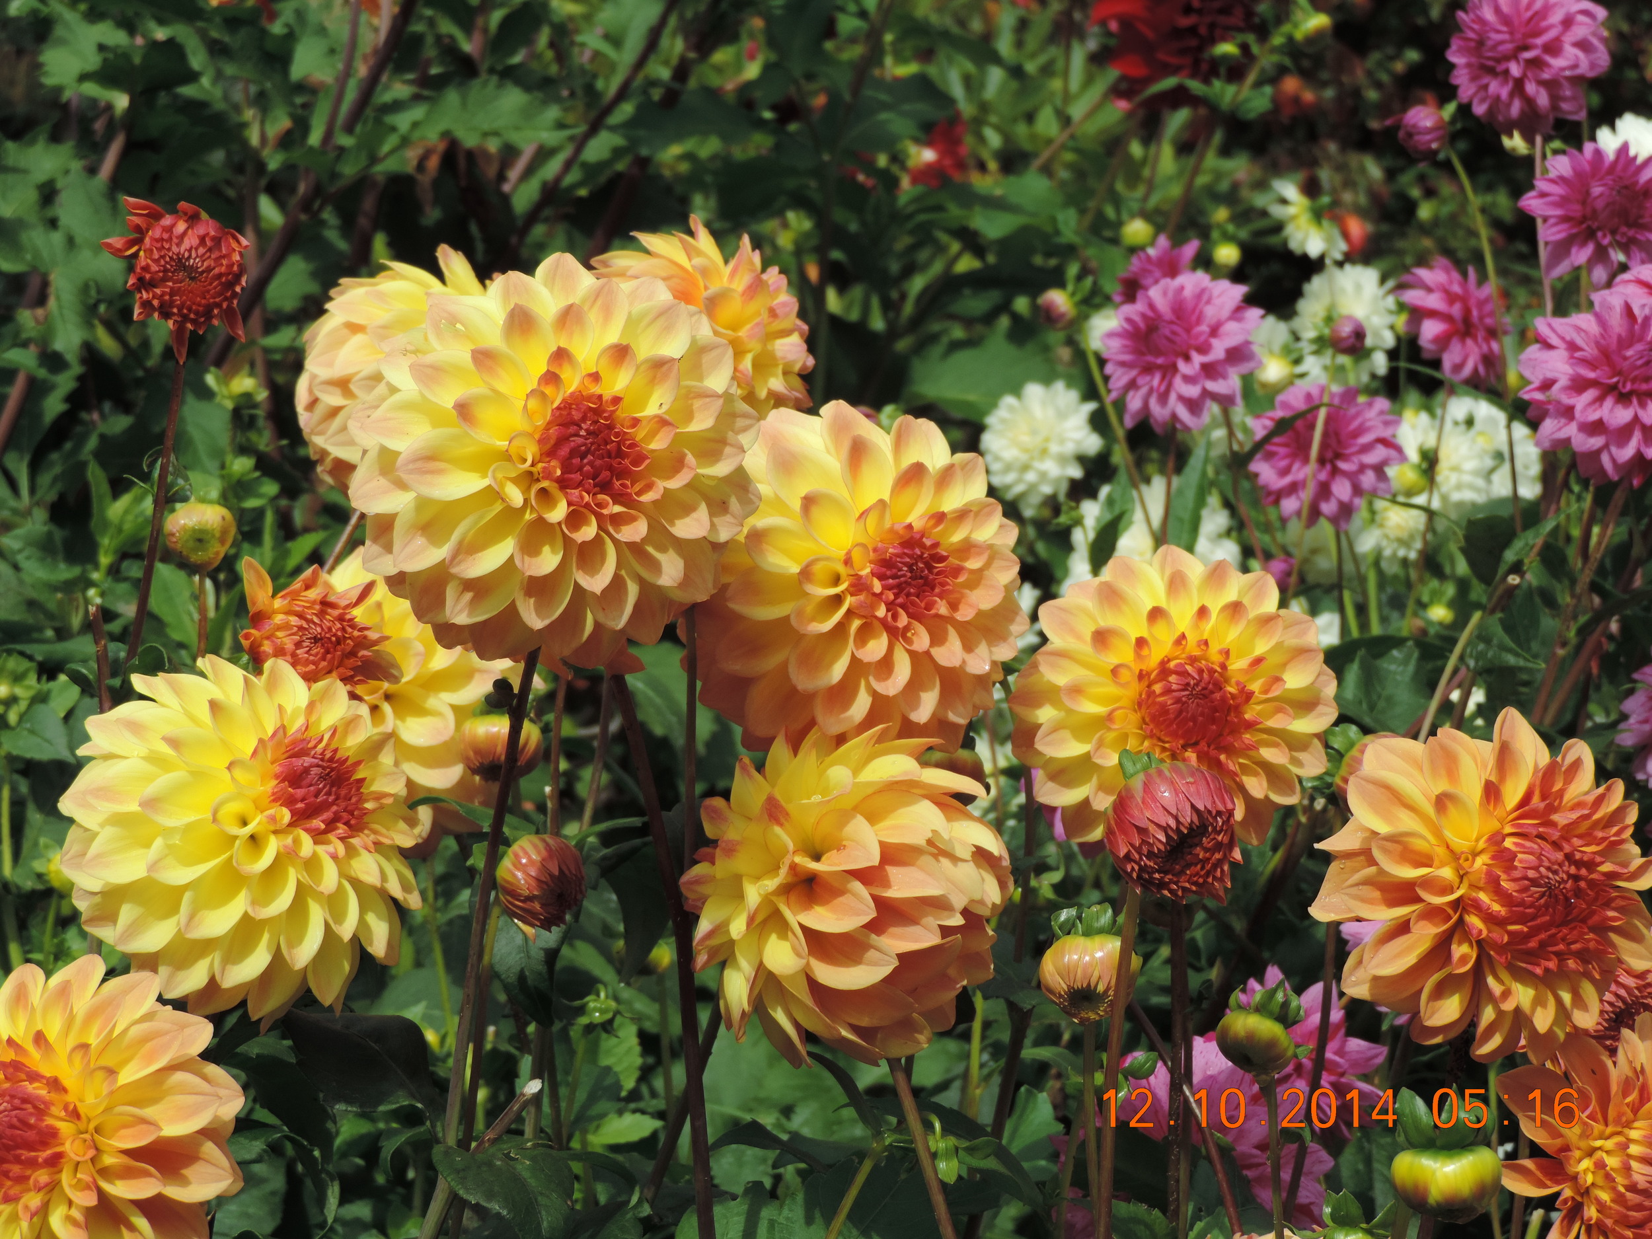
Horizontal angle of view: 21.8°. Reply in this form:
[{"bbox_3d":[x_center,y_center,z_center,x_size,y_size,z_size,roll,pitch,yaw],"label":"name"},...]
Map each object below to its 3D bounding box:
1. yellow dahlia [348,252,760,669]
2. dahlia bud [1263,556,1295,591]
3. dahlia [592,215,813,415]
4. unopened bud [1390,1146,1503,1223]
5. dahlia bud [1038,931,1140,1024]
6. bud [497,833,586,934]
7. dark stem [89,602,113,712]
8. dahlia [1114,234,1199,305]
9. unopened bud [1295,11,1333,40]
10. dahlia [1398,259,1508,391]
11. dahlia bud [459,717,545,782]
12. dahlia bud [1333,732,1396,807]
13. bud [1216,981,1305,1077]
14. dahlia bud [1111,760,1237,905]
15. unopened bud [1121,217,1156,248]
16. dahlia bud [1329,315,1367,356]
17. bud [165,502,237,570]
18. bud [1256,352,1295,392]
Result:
[{"bbox_3d":[-0.089,-0.052,1.410,0.134,0.134,0.075,-6,-7,-19],"label":"yellow dahlia"},{"bbox_3d":[0.248,-0.026,2.350,0.019,0.020,0.019,0,14,0],"label":"dahlia bud"},{"bbox_3d":[-0.045,-0.106,1.580,0.100,0.100,0.075,-17,-3,-45],"label":"dahlia"},{"bbox_3d":[0.196,0.179,1.360,0.035,0.025,0.033,0,16,0],"label":"unopened bud"},{"bbox_3d":[0.095,0.129,1.550,0.036,0.035,0.035,-1,14,-3],"label":"dahlia bud"},{"bbox_3d":[-0.106,0.098,1.600,0.034,0.036,0.034,0,14,0],"label":"bud"},{"bbox_3d":[-0.263,0.014,1.560,0.006,0.041,0.006,-6,12,0],"label":"dark stem"},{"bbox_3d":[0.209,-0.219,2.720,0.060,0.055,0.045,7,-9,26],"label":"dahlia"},{"bbox_3d":[0.329,-0.401,2.900,0.025,0.021,0.025,0,14,0],"label":"unopened bud"},{"bbox_3d":[0.364,-0.172,2.500,0.076,0.077,0.050,-8,16,-29],"label":"dahlia"},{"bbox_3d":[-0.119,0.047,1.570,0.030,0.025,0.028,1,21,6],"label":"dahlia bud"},{"bbox_3d":[0.211,0.060,1.650,0.031,0.032,0.032,0,15,0],"label":"dahlia bud"},{"bbox_3d":[0.150,0.141,1.480,0.030,0.034,0.029,9,12,0],"label":"bud"},{"bbox_3d":[0.117,0.072,1.450,0.044,0.046,0.045,-1,24,-4],"label":"dahlia bud"},{"bbox_3d":[0.204,-0.252,2.800,0.022,0.022,0.022,0,0,0],"label":"unopened bud"},{"bbox_3d":[0.313,-0.171,2.580,0.022,0.025,0.024,-3,9,0],"label":"dahlia bud"},{"bbox_3d":[-0.244,-0.033,1.680,0.027,0.025,0.025,0,12,0],"label":"bud"},{"bbox_3d":[0.282,-0.155,2.700,0.025,0.025,0.025,5,8,20],"label":"bud"}]

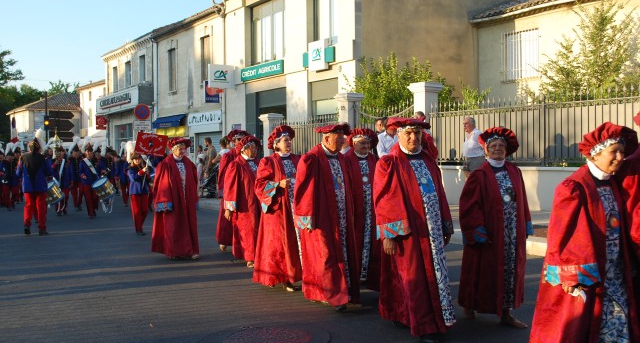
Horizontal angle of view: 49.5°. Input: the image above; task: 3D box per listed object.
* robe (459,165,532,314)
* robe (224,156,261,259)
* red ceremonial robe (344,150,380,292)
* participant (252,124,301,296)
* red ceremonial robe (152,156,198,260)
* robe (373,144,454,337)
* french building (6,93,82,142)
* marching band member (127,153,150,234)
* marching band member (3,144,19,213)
[{"bbox_3d":[1.524,0.576,6.033,0.620,1.326,0.420,-1,2,-22],"label":"robe"},{"bbox_3d":[-1.041,0.478,9.256,0.540,1.383,0.420,-2,2,-40],"label":"robe"},{"bbox_3d":[0.472,0.481,7.606,0.580,1.444,0.440,-1,2,-20],"label":"red ceremonial robe"},{"bbox_3d":[-0.459,0.394,7.500,0.500,1.760,0.600,1,2,44],"label":"participant"},{"bbox_3d":[-2.085,0.509,9.950,0.660,1.460,0.500,-2,2,-29],"label":"red ceremonial robe"},{"bbox_3d":[0.745,0.518,5.560,0.630,1.482,0.480,-1,2,-30],"label":"robe"},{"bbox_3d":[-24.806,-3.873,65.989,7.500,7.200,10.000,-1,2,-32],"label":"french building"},{"bbox_3d":[-3.372,0.409,12.900,0.470,1.550,0.420,-2,2,-34],"label":"marching band member"},{"bbox_3d":[-8.023,0.150,18.000,0.500,1.720,0.420,-1,2,-28],"label":"marching band member"}]

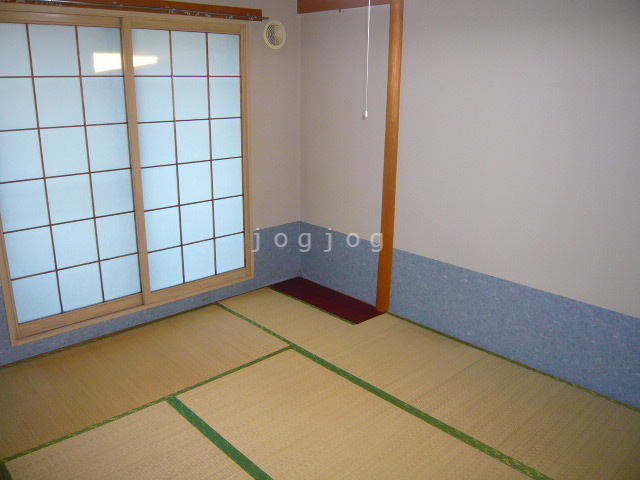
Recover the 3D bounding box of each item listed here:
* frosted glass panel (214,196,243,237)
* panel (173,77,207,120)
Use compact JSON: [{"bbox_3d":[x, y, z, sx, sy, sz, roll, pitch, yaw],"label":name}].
[{"bbox_3d":[-0.680,-0.174,3.883,0.255,0.278,0.020,-15,23,-42],"label":"frosted glass panel"},{"bbox_3d":[-0.811,-0.895,3.283,0.247,0.266,0.015,-14,22,-41],"label":"panel"}]

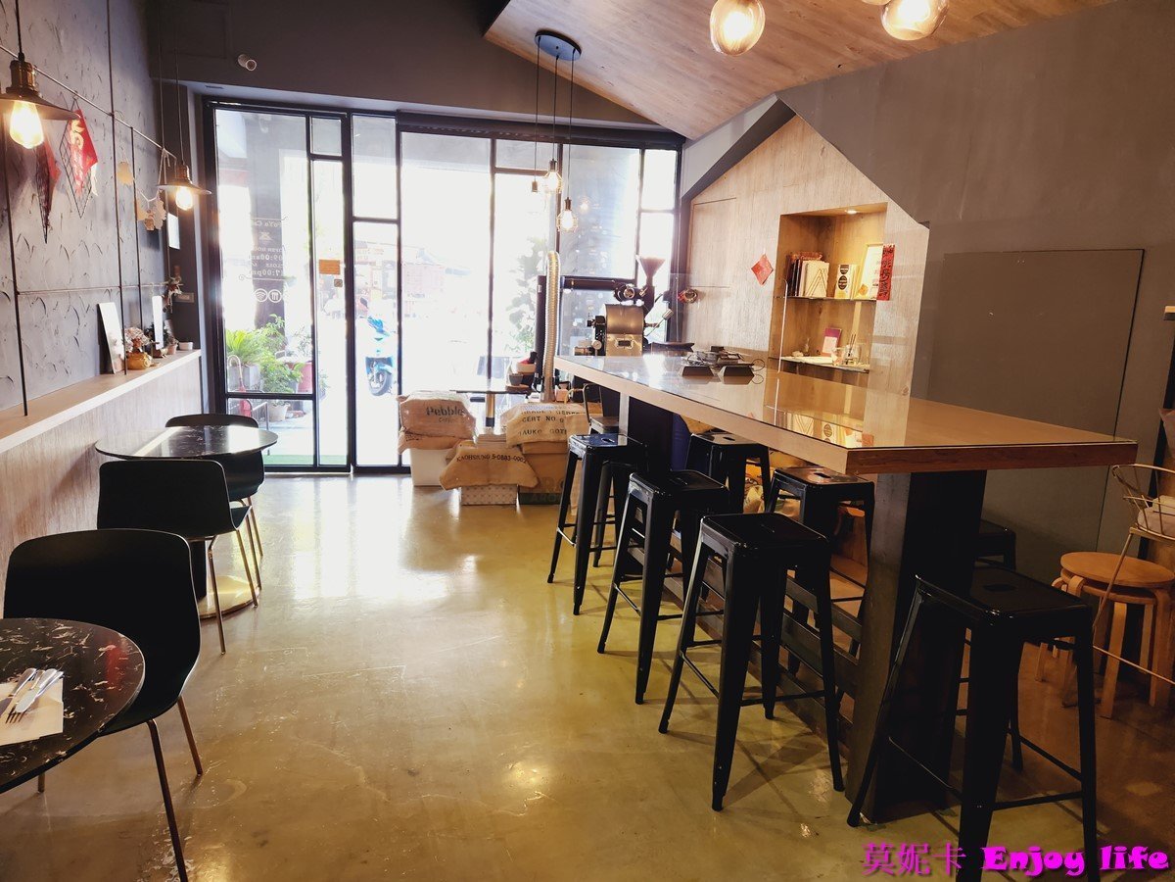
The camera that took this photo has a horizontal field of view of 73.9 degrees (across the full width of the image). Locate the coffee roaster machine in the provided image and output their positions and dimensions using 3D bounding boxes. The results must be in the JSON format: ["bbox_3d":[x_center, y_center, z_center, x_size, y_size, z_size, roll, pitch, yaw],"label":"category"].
[{"bbox_3d":[0.246,-0.786,5.127,0.520,0.820,0.430,-1,11,-20],"label":"coffee roaster machine"}]

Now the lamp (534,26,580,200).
[{"bbox_3d":[-0.209,-2.047,4.980,0.280,1.020,0.280,3,10,0],"label":"lamp"}]

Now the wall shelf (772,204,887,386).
[{"bbox_3d":[1.564,-0.830,4.702,0.380,1.080,0.900,-2,11,-24],"label":"wall shelf"}]

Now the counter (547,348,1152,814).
[{"bbox_3d":[0.618,0.325,3.189,0.920,1.110,2.520,-1,11,-18],"label":"counter"}]

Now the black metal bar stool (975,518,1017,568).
[{"bbox_3d":[1.148,0.638,2.583,0.430,0.760,0.430,-1,11,-20],"label":"black metal bar stool"}]

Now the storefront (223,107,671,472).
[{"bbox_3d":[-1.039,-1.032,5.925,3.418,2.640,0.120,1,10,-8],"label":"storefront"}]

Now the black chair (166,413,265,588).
[{"bbox_3d":[-1.820,0.275,3.790,0.480,0.770,0.540,-1,11,-18],"label":"black chair"}]

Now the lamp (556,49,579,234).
[{"bbox_3d":[-0.112,-1.911,5.042,0.130,1.100,0.130,3,10,0],"label":"lamp"}]

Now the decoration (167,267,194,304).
[{"bbox_3d":[-2.882,-1.099,5.522,0.170,0.260,0.070,-1,11,-17],"label":"decoration"}]

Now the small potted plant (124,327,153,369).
[{"bbox_3d":[-2.539,-0.525,4.419,0.145,0.235,0.145,-1,11,-20],"label":"small potted plant"}]

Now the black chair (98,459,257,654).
[{"bbox_3d":[-1.608,0.403,3.146,0.490,0.775,0.540,0,11,-13],"label":"black chair"}]

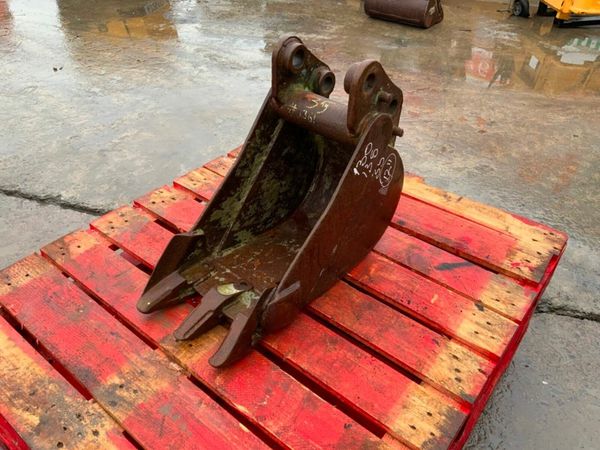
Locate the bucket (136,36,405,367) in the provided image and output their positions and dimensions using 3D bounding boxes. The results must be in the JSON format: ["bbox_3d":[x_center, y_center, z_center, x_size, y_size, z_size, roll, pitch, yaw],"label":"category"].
[{"bbox_3d":[-0.045,-0.100,1.076,0.300,0.490,0.616,28,43,29],"label":"bucket"}]

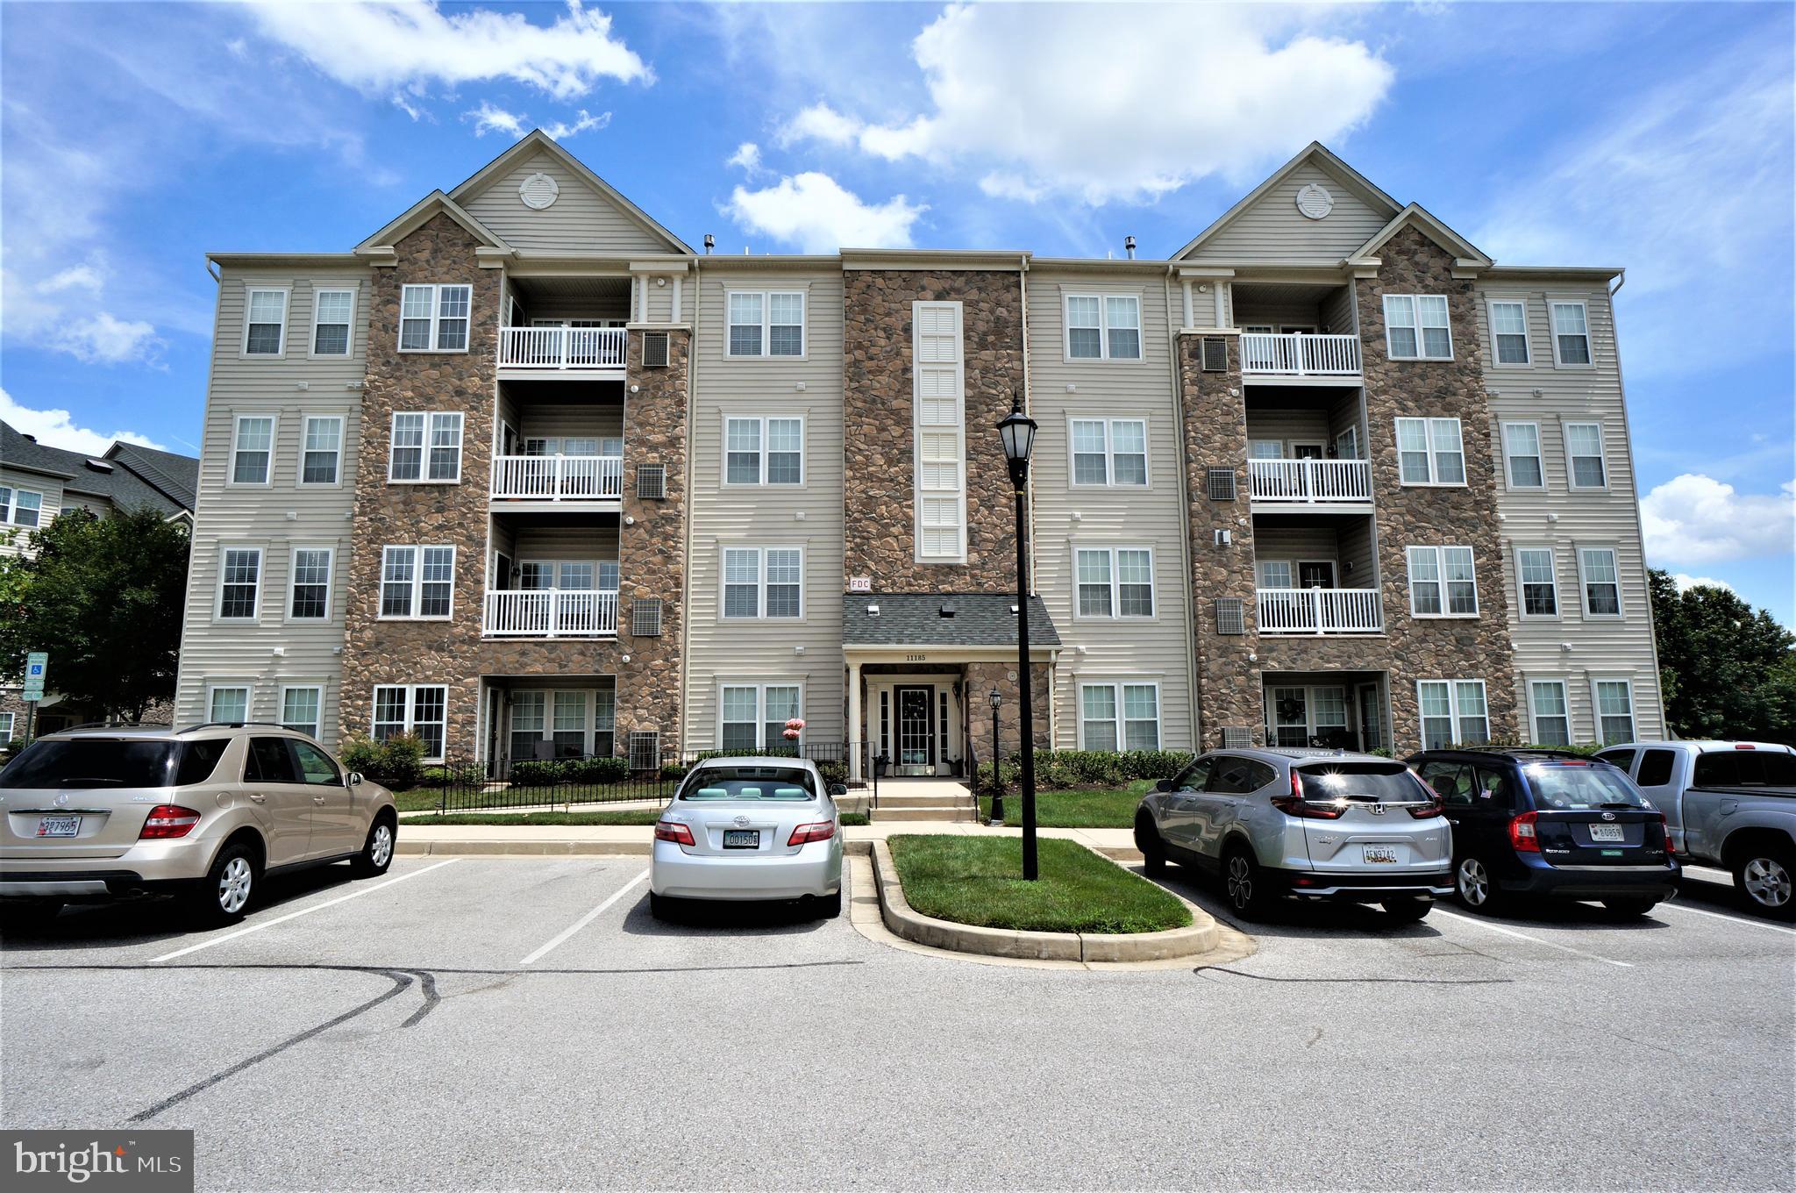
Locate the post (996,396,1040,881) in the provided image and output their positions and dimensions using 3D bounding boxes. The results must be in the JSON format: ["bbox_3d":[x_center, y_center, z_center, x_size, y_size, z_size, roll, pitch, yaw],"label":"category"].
[{"bbox_3d":[1.421,0.356,10.668,0.470,5.450,0.470,0,-8,-2],"label":"post"}]

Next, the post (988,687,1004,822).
[{"bbox_3d":[1.654,2.683,16.045,0.290,2.360,0.290,0,-8,-2],"label":"post"}]

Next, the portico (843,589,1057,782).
[{"bbox_3d":[1.095,1.828,20.503,4.650,4.200,2.200,0,-8,-2],"label":"portico"}]

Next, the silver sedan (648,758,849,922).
[{"bbox_3d":[-1.558,2.553,10.593,1.820,1.470,4.800,0,-8,-5],"label":"silver sedan"}]

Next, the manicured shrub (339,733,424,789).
[{"bbox_3d":[-10.786,3.448,19.957,1.650,1.120,1.400,0,-8,-2],"label":"manicured shrub"}]

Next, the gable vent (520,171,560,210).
[{"bbox_3d":[-8.732,-9.859,23.068,0.950,1.020,0.100,0,-8,-2],"label":"gable vent"}]

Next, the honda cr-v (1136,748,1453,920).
[{"bbox_3d":[4.224,2.519,10.614,1.860,1.680,4.600,0,-8,-3],"label":"honda cr-v"}]

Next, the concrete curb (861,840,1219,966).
[{"bbox_3d":[1.294,3.257,10.657,3.000,0.200,6.400,0,-8,-3],"label":"concrete curb"}]

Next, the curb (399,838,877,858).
[{"bbox_3d":[-3.806,3.607,13.475,6.900,0.200,0.260,0,-8,-4],"label":"curb"}]

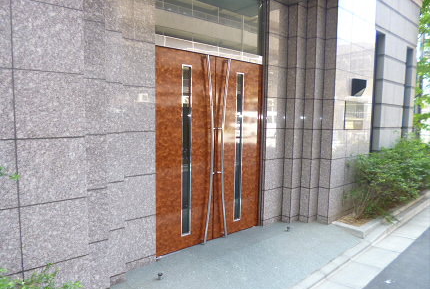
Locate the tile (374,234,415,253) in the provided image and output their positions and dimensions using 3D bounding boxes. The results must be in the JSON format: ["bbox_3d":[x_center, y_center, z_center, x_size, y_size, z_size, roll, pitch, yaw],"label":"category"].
[{"bbox_3d":[2.371,1.334,3.943,0.623,0.060,0.286,-3,7,-41],"label":"tile"}]

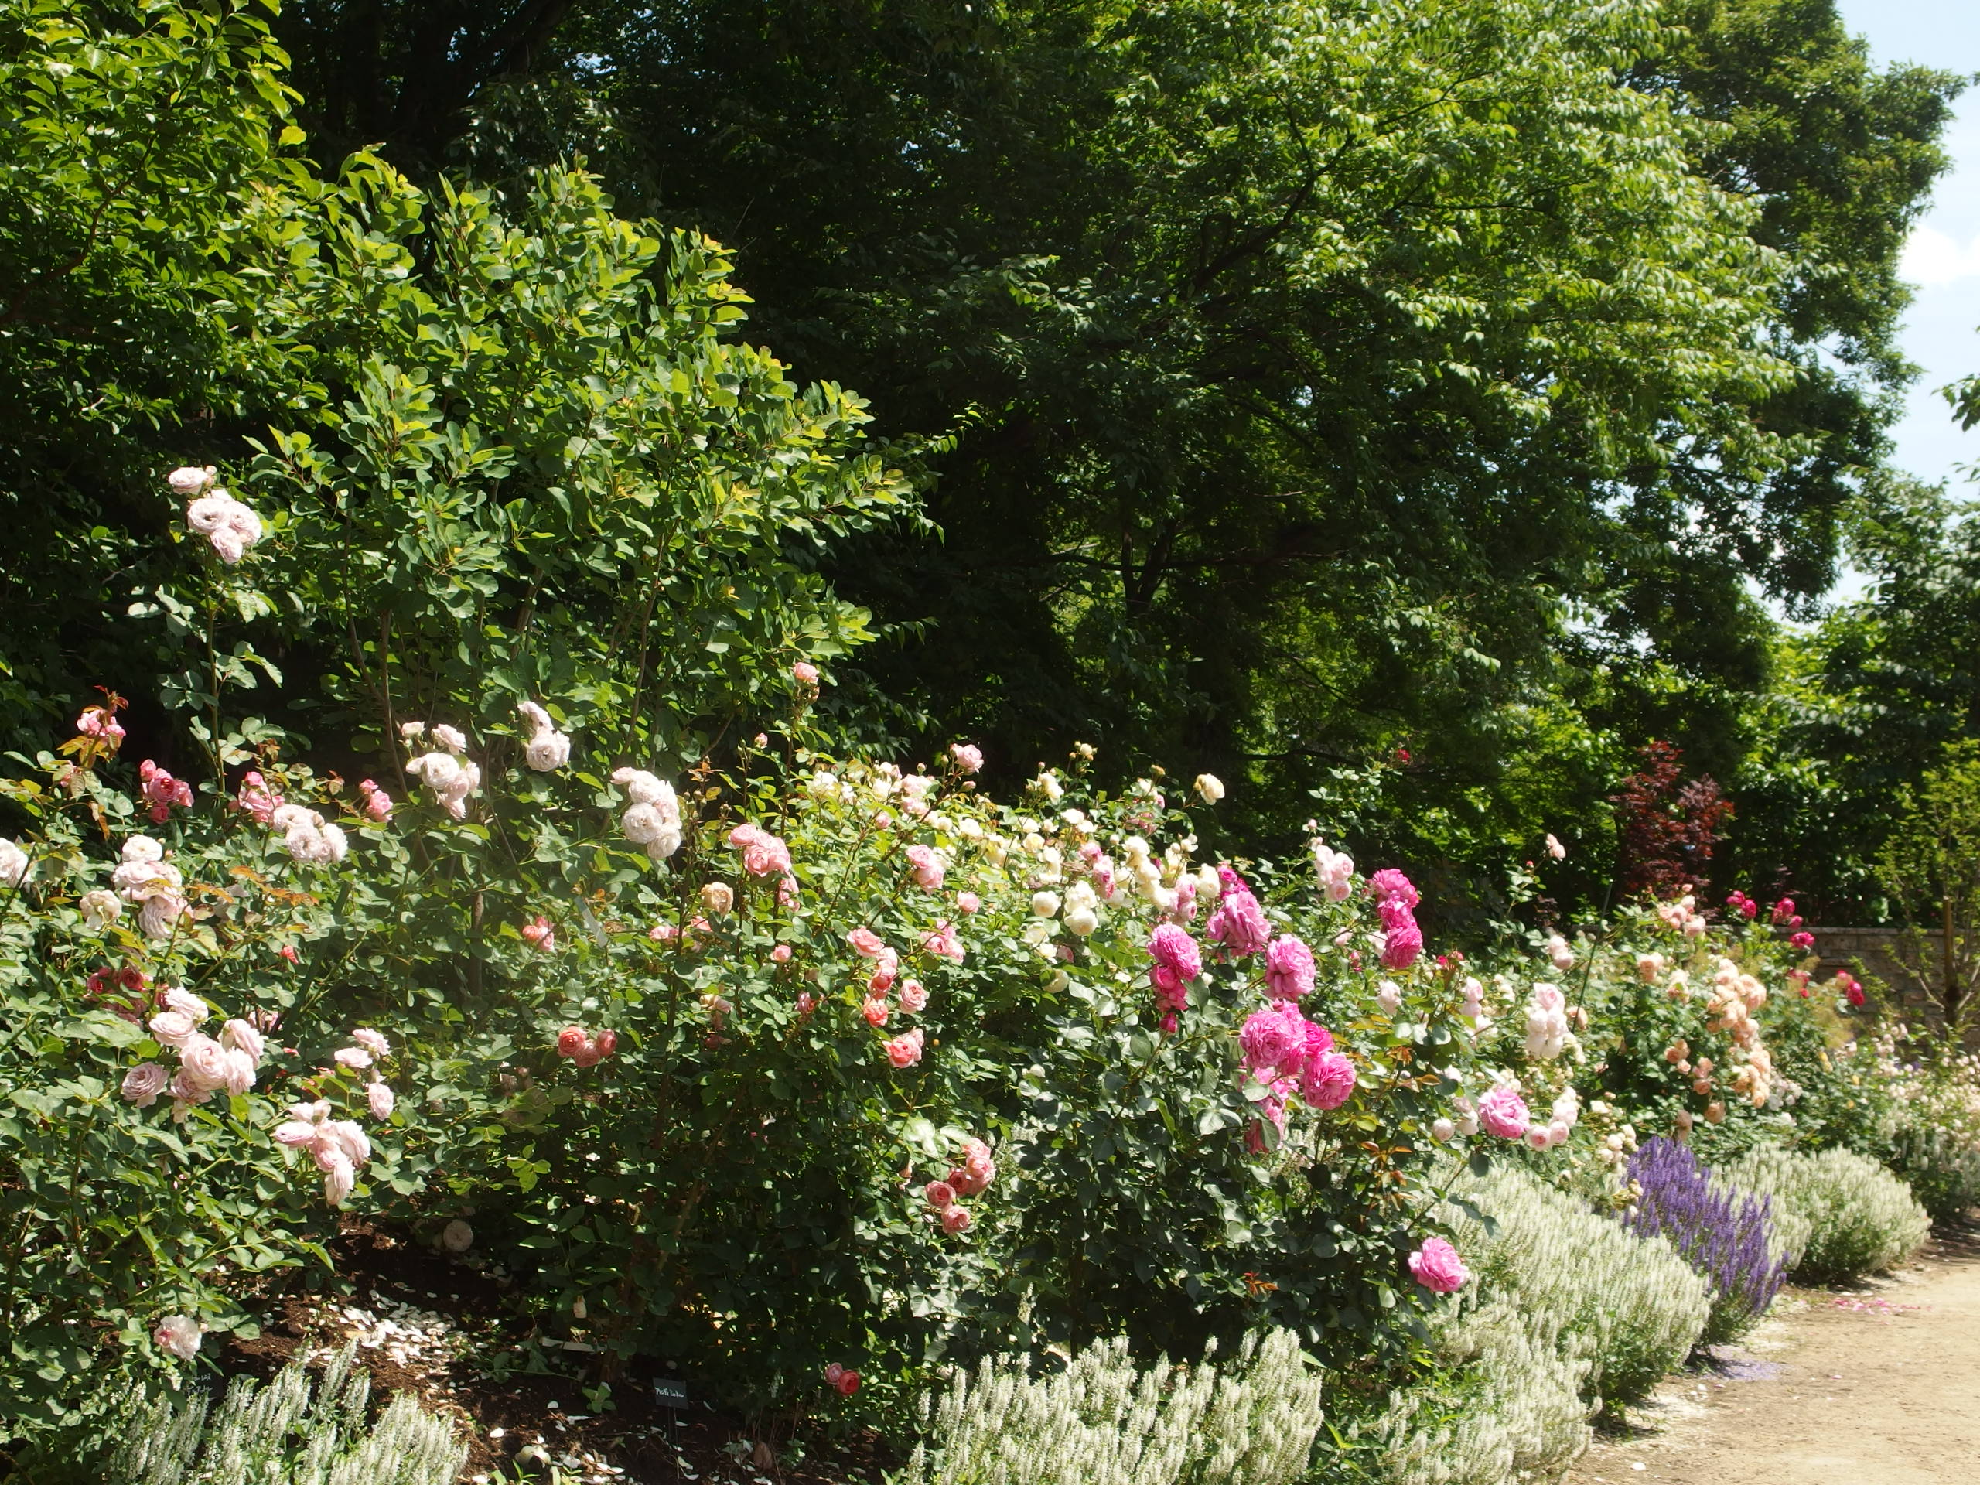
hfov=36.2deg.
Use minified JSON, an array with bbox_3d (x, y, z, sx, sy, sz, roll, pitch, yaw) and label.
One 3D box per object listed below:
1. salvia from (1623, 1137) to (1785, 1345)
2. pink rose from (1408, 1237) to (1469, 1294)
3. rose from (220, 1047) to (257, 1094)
[{"bbox_3d":[2.004,1.397,8.500,0.480,0.540,0.520,0,-1,0],"label":"salvia"},{"bbox_3d":[0.830,0.966,5.600,0.114,0.106,0.093,0,-1,-12],"label":"pink rose"},{"bbox_3d":[-1.387,0.606,5.600,0.075,0.085,0.085,-1,-2,36],"label":"rose"}]

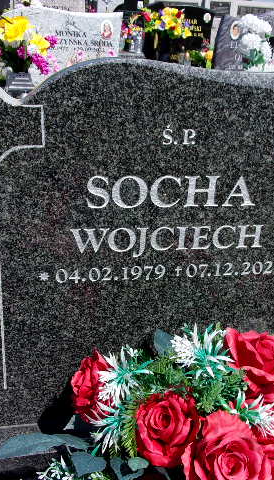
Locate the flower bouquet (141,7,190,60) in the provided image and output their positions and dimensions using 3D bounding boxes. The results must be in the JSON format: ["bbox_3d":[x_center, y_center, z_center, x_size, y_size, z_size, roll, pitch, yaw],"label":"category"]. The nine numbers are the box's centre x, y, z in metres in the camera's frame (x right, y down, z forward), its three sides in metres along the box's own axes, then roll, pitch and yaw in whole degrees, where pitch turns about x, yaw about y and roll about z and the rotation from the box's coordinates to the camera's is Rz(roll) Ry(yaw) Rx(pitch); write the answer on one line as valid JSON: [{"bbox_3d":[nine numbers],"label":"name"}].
[{"bbox_3d":[0.284,-1.970,4.987,0.430,0.500,0.330,-2,23,-12],"label":"flower bouquet"}]

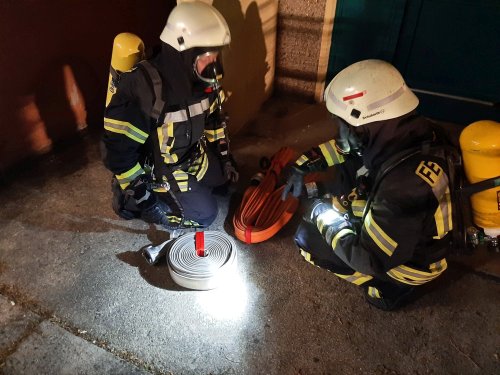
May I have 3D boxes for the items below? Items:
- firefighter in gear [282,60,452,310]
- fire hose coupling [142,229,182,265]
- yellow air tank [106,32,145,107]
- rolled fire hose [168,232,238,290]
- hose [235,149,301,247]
[{"bbox_3d":[0.445,-0.005,1.602,0.790,1.070,0.580,20,40,26],"label":"firefighter in gear"},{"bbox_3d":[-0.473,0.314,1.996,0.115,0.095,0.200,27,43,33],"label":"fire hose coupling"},{"bbox_3d":[-0.660,-0.551,1.959,0.160,0.520,0.160,36,44,10],"label":"yellow air tank"},{"bbox_3d":[-0.238,0.369,1.929,0.355,0.083,0.355,0,35,0],"label":"rolled fire hose"},{"bbox_3d":[0.155,0.022,2.384,0.360,0.130,0.900,7,36,10],"label":"hose"}]

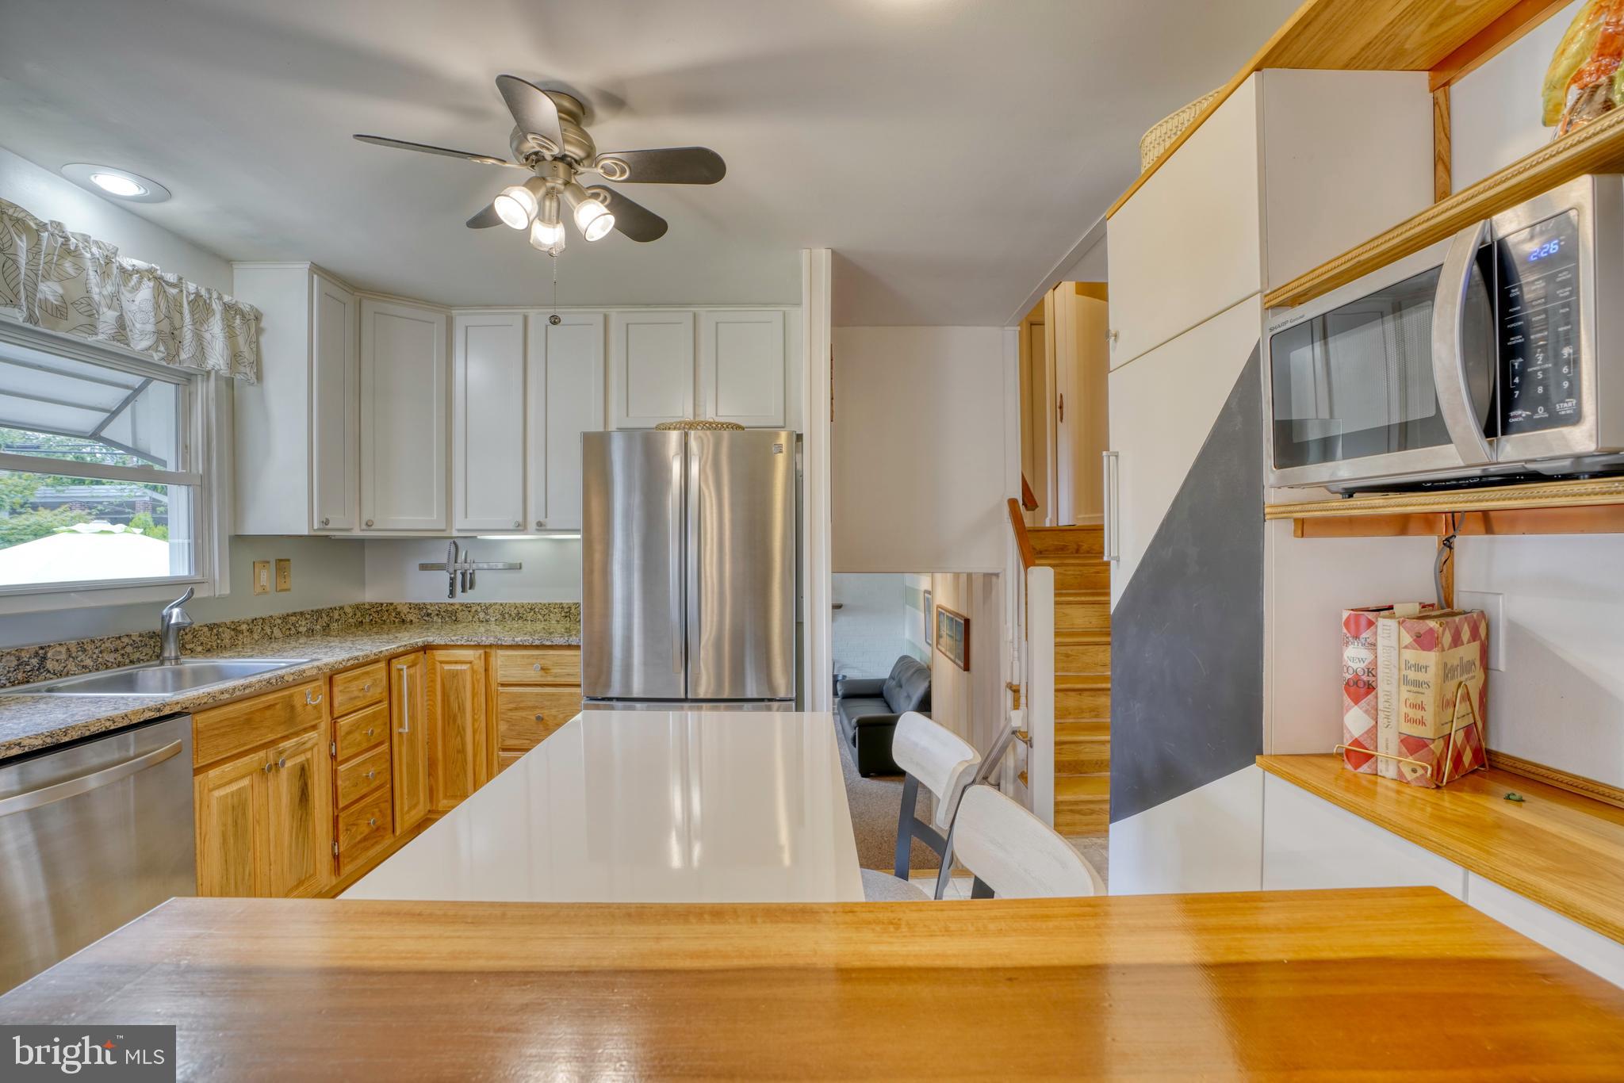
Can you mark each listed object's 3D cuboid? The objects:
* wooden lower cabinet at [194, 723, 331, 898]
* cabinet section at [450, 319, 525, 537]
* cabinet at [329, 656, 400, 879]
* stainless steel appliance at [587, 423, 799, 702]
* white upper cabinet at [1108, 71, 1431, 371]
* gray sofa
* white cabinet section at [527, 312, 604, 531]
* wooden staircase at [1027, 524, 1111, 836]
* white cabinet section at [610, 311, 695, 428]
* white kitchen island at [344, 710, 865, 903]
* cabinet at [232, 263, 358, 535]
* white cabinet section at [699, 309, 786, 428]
[{"bbox_3d":[-2.055,0.951,2.380,0.580,0.600,0.520,0,0,3],"label":"wooden lower cabinet"},{"bbox_3d":[-1.518,-0.560,3.569,0.345,1.025,0.330,0,0,1],"label":"cabinet section"},{"bbox_3d":[-2.045,0.878,2.830,0.590,0.800,0.380,0,0,3],"label":"cabinet"},{"bbox_3d":[-0.465,0.457,3.220,0.836,1.776,0.870,0,0,2],"label":"stainless steel appliance"},{"bbox_3d":[0.888,-0.605,1.510,0.290,0.371,0.615,0,0,-1],"label":"white upper cabinet"},{"bbox_3d":[0.900,2.021,8.720,0.970,0.970,2.120,0,0,-3],"label":"gray sofa"},{"bbox_3d":[-1.149,-0.560,3.561,0.358,1.025,0.330,0,0,1],"label":"white cabinet section"},{"bbox_3d":[1.440,0.629,3.950,0.900,1.420,1.400,0,0,-1],"label":"wooden staircase"},{"bbox_3d":[-0.743,-0.802,3.552,0.396,0.548,0.330,0,0,1],"label":"white cabinet section"},{"bbox_3d":[-0.255,0.904,1.260,0.650,0.914,1.240,0,0,-1],"label":"white kitchen island"},{"bbox_3d":[-2.120,-0.559,2.985,0.320,1.070,0.305,0,0,1],"label":"cabinet"},{"bbox_3d":[-0.319,-0.804,3.543,0.400,0.549,0.330,0,0,1],"label":"white cabinet section"}]

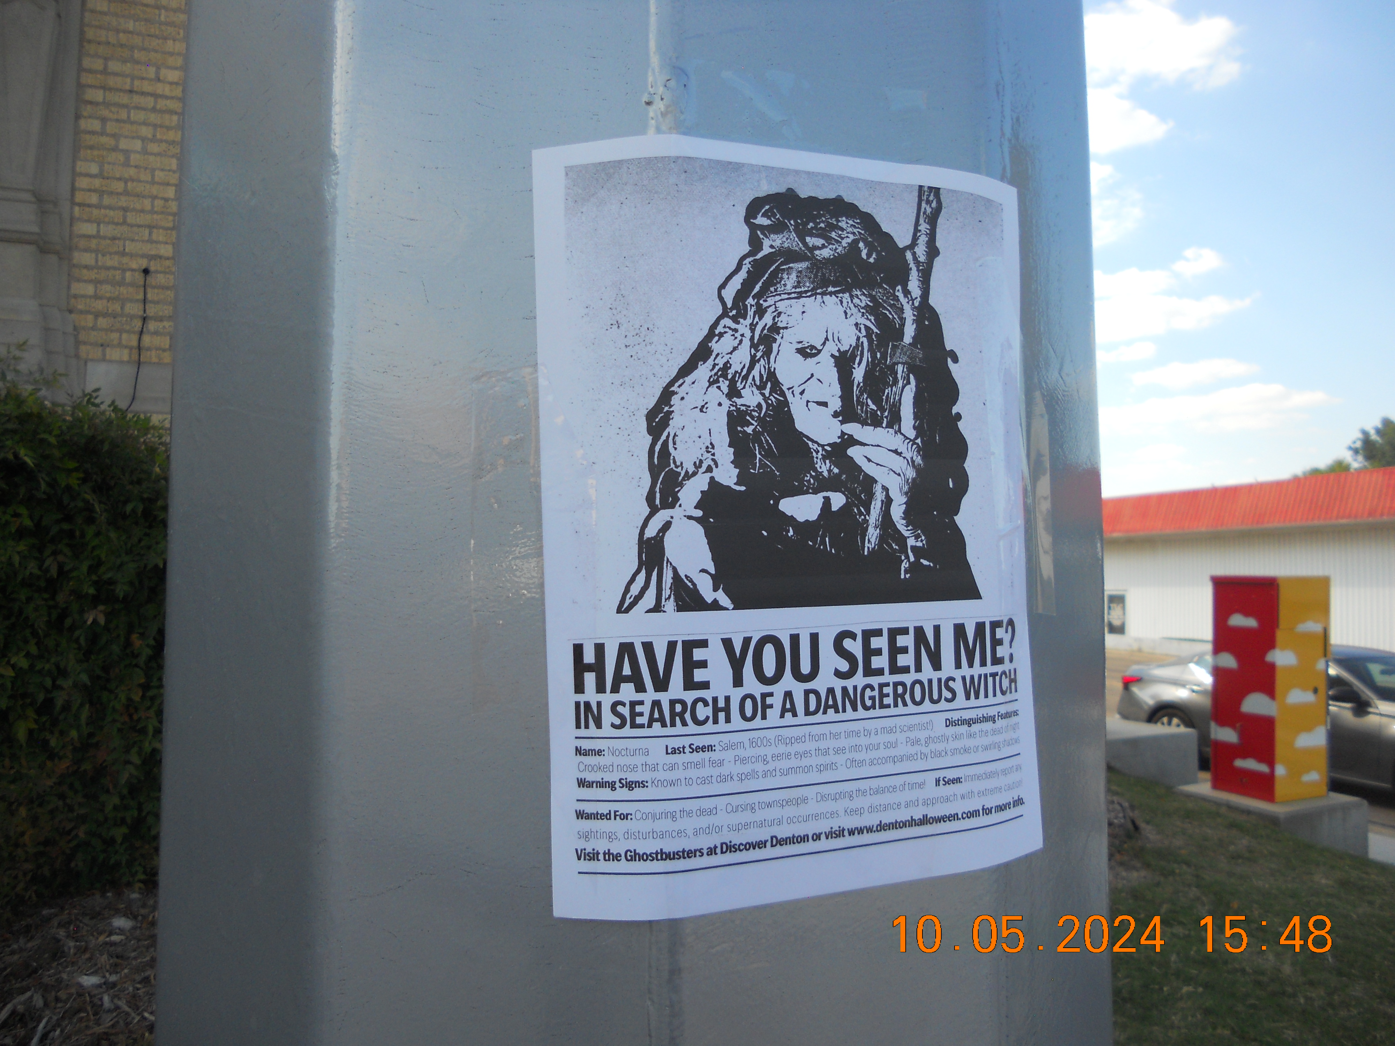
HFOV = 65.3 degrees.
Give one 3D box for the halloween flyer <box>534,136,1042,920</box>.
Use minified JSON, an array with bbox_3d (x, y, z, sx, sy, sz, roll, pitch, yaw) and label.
[{"bbox_3d":[0.046,-0.001,0.417,0.208,0.280,0.023,-1,-1,-19],"label":"halloween flyer"}]

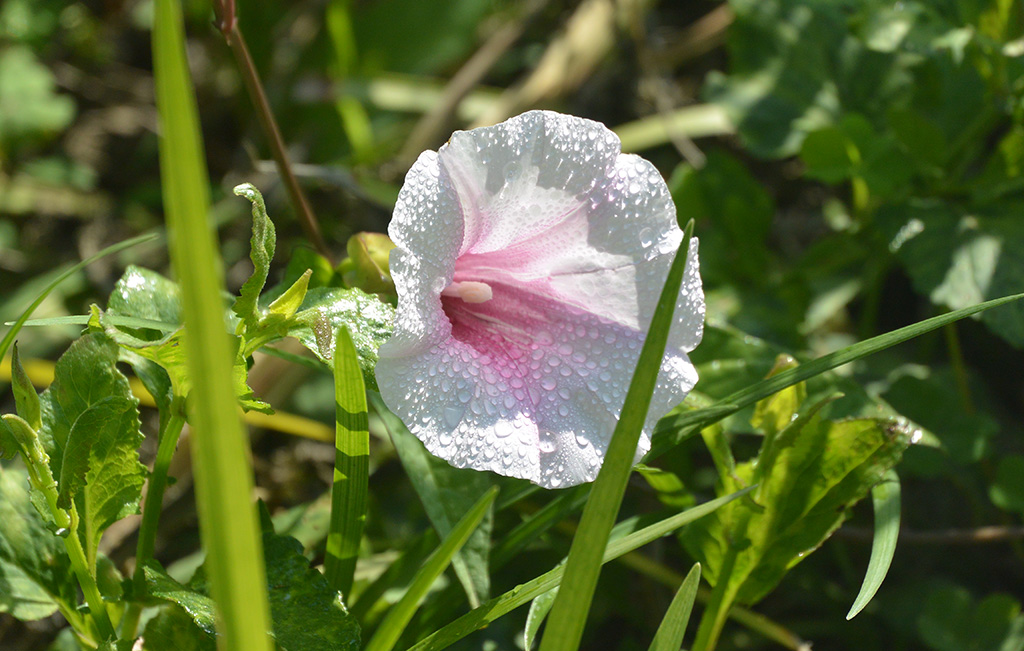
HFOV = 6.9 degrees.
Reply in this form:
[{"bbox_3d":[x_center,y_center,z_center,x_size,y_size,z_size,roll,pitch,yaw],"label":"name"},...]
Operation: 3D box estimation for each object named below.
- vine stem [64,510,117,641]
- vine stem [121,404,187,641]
[{"bbox_3d":[-0.070,0.041,1.400,0.003,0.024,0.003,-16,18,7],"label":"vine stem"},{"bbox_3d":[-0.060,0.033,1.405,0.003,0.041,0.003,12,20,-5],"label":"vine stem"}]

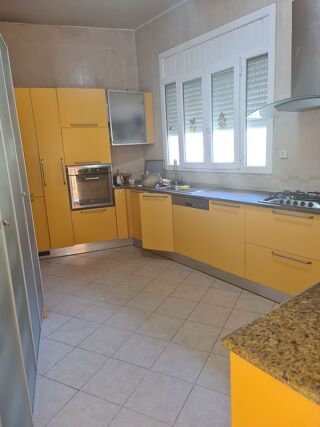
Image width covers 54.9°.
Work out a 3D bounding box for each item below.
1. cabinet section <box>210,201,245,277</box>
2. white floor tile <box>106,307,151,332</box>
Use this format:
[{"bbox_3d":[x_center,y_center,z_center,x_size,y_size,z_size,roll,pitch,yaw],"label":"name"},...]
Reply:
[{"bbox_3d":[0.878,0.193,3.190,0.560,0.707,0.453,-12,15,-36],"label":"cabinet section"},{"bbox_3d":[-0.276,0.910,2.661,0.316,0.012,0.316,3,14,27],"label":"white floor tile"}]

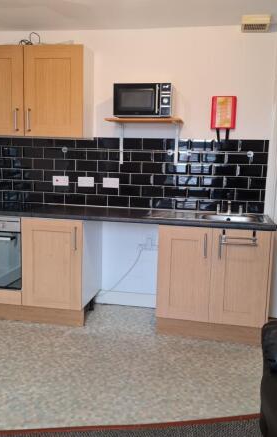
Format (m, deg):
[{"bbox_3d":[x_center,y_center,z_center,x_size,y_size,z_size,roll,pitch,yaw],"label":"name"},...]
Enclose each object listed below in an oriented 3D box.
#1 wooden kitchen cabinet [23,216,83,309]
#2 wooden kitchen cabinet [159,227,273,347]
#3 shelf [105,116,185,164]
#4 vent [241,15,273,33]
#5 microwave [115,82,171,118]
[{"bbox_3d":[-0.626,0.317,3.586,0.501,0.725,0.572,3,9,10],"label":"wooden kitchen cabinet"},{"bbox_3d":[0.594,0.450,3.376,0.807,0.872,0.572,3,9,10],"label":"wooden kitchen cabinet"},{"bbox_3d":[0.064,-0.621,3.461,0.602,0.358,0.295,3,9,10],"label":"shelf"},{"bbox_3d":[0.894,-1.481,3.217,0.211,0.062,0.220,3,9,10],"label":"vent"},{"bbox_3d":[0.060,-0.925,3.383,0.447,0.258,0.340,3,9,10],"label":"microwave"}]

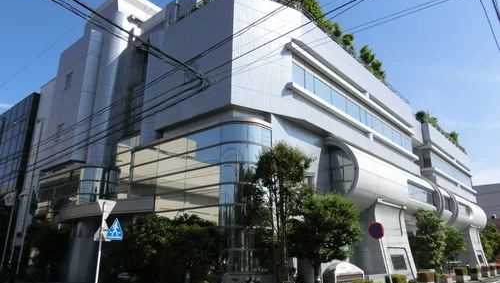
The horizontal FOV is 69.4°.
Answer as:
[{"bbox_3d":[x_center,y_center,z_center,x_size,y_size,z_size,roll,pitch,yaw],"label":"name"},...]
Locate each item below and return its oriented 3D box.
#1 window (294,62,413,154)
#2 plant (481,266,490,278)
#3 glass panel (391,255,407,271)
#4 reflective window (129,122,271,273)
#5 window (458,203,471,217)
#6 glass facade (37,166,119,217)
[{"bbox_3d":[7.409,-1.419,22.644,0.150,1.263,16.536,-14,-23,39],"label":"window"},{"bbox_3d":[18.142,10.088,27.960,0.570,0.840,0.980,-14,-22,39],"label":"plant"},{"bbox_3d":[8.463,6.875,20.468,0.120,0.821,1.949,-20,-26,37],"label":"glass panel"},{"bbox_3d":[-2.919,3.123,18.508,8.552,6.557,2.035,-14,-22,37],"label":"reflective window"},{"bbox_3d":[20.173,6.412,33.976,0.150,1.228,5.613,-14,-23,39],"label":"window"},{"bbox_3d":[-12.670,3.838,26.143,8.635,2.620,2.056,-14,-22,39],"label":"glass facade"}]

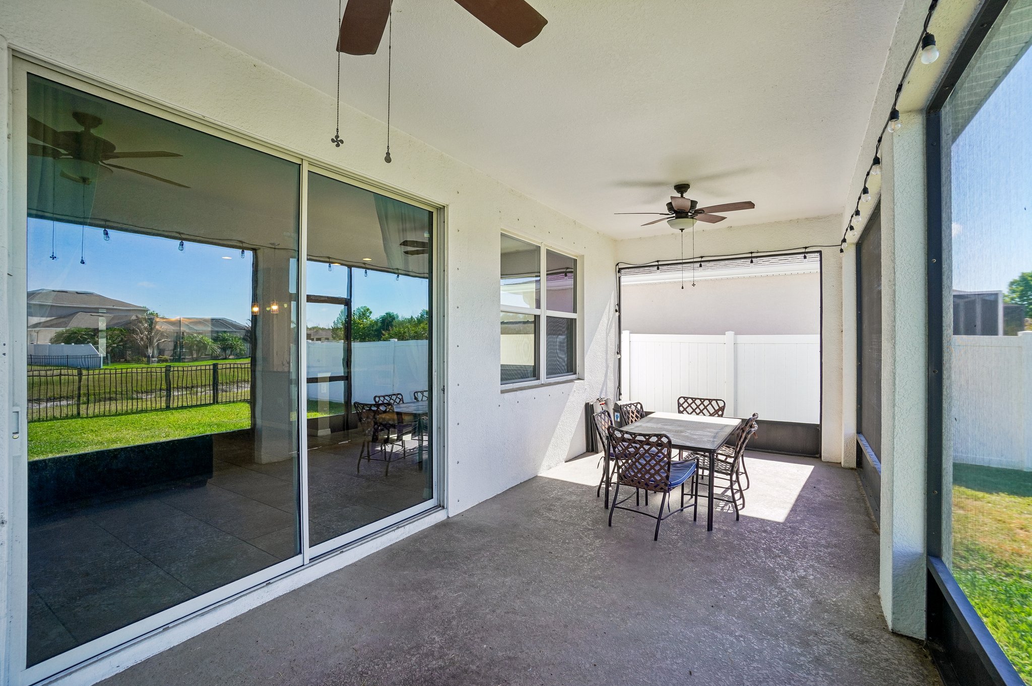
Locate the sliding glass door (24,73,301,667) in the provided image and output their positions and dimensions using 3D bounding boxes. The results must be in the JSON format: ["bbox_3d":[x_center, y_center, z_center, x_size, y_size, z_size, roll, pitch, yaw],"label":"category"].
[{"bbox_3d":[-1.651,0.111,2.204,0.070,2.440,1.150,0,0,35],"label":"sliding glass door"}]

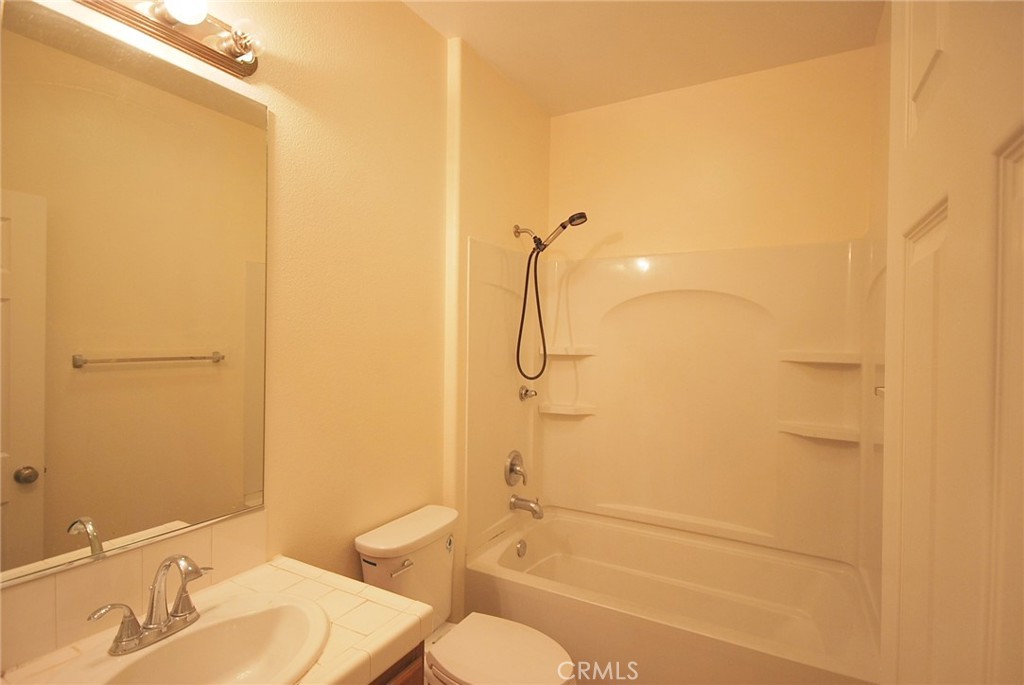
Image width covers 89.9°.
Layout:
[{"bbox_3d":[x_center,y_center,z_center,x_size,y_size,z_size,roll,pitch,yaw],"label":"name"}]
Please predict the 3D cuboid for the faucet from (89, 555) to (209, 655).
[{"bbox_3d":[-0.688,0.522,1.042,0.178,0.185,0.238,1,0,30],"label":"faucet"}]

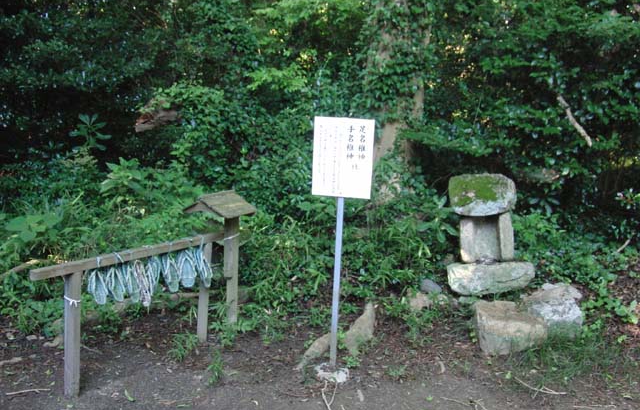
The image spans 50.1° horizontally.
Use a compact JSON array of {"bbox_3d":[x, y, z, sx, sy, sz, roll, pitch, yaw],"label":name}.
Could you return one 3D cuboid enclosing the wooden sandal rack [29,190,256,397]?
[{"bbox_3d":[-1.092,0.532,4.546,0.380,1.090,1.900,6,9,29],"label":"wooden sandal rack"}]

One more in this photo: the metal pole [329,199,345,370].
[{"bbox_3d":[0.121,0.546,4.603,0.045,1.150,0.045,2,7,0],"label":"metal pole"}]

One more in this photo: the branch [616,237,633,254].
[{"bbox_3d":[2.849,0.379,6.400,0.035,0.030,0.240,10,44,47],"label":"branch"}]

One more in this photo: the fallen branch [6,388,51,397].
[{"bbox_3d":[-1.733,1.109,4.067,0.260,0.025,0.045,-1,8,-23],"label":"fallen branch"}]

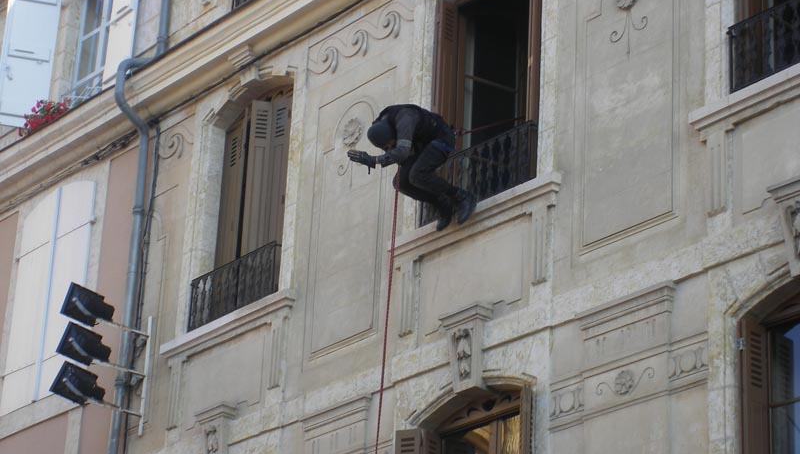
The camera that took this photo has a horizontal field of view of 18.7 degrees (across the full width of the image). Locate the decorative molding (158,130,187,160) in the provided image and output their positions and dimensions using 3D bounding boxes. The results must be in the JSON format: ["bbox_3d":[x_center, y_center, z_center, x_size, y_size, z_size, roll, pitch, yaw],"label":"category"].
[{"bbox_3d":[-2.013,-0.731,21.365,0.040,0.220,0.440,17,-25,-33],"label":"decorative molding"}]

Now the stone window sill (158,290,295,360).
[{"bbox_3d":[-1.396,0.826,19.702,0.180,0.130,1.880,17,-25,-33],"label":"stone window sill"}]

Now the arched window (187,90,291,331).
[{"bbox_3d":[-1.294,-0.229,21.228,0.284,2.184,1.396,19,-28,-33],"label":"arched window"}]

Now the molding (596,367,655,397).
[{"bbox_3d":[1.509,1.053,16.330,0.047,0.168,0.578,19,-28,-33],"label":"molding"}]

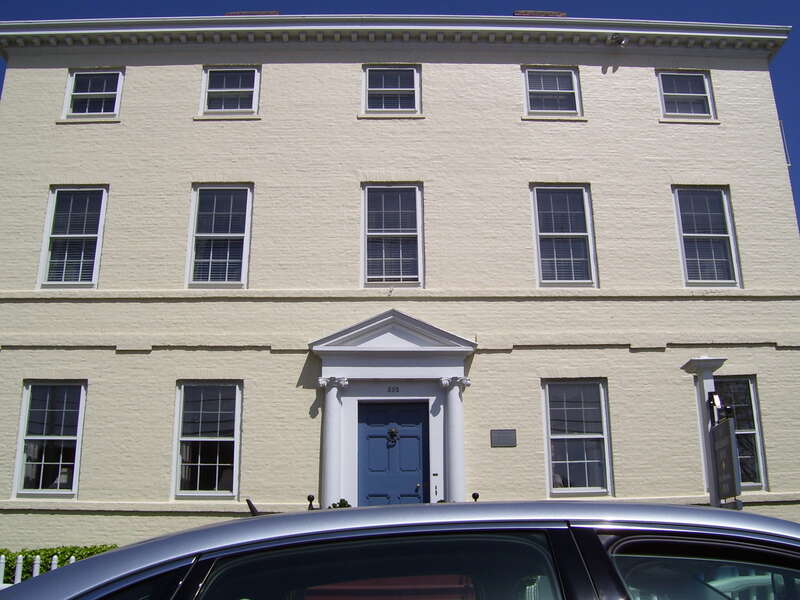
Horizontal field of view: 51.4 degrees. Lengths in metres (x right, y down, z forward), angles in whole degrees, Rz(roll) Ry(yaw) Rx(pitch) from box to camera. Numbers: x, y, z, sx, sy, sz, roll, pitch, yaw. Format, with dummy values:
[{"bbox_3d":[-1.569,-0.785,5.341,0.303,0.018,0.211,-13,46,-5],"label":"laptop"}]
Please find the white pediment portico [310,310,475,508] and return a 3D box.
[{"bbox_3d":[-0.105,1.998,12.867,2.660,3.760,0.480,0,-18,-1],"label":"white pediment portico"}]

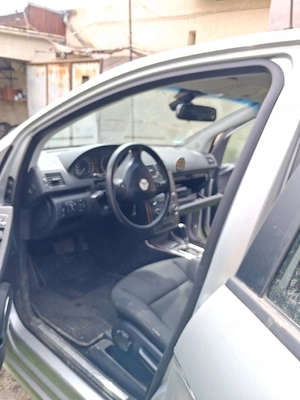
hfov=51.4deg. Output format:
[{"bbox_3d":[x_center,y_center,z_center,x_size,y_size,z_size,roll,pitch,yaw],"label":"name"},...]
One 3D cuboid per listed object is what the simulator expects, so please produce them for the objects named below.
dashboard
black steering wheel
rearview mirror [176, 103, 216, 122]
[{"bbox_3d":[-0.045,-0.107,1.852,0.420,0.435,1.400,9,14,43],"label":"dashboard"},{"bbox_3d":[-0.047,-0.061,1.357,0.100,0.380,0.380,-7,3,44],"label":"black steering wheel"},{"bbox_3d":[0.219,-0.431,1.544,0.235,0.078,0.045,-7,16,-32],"label":"rearview mirror"}]

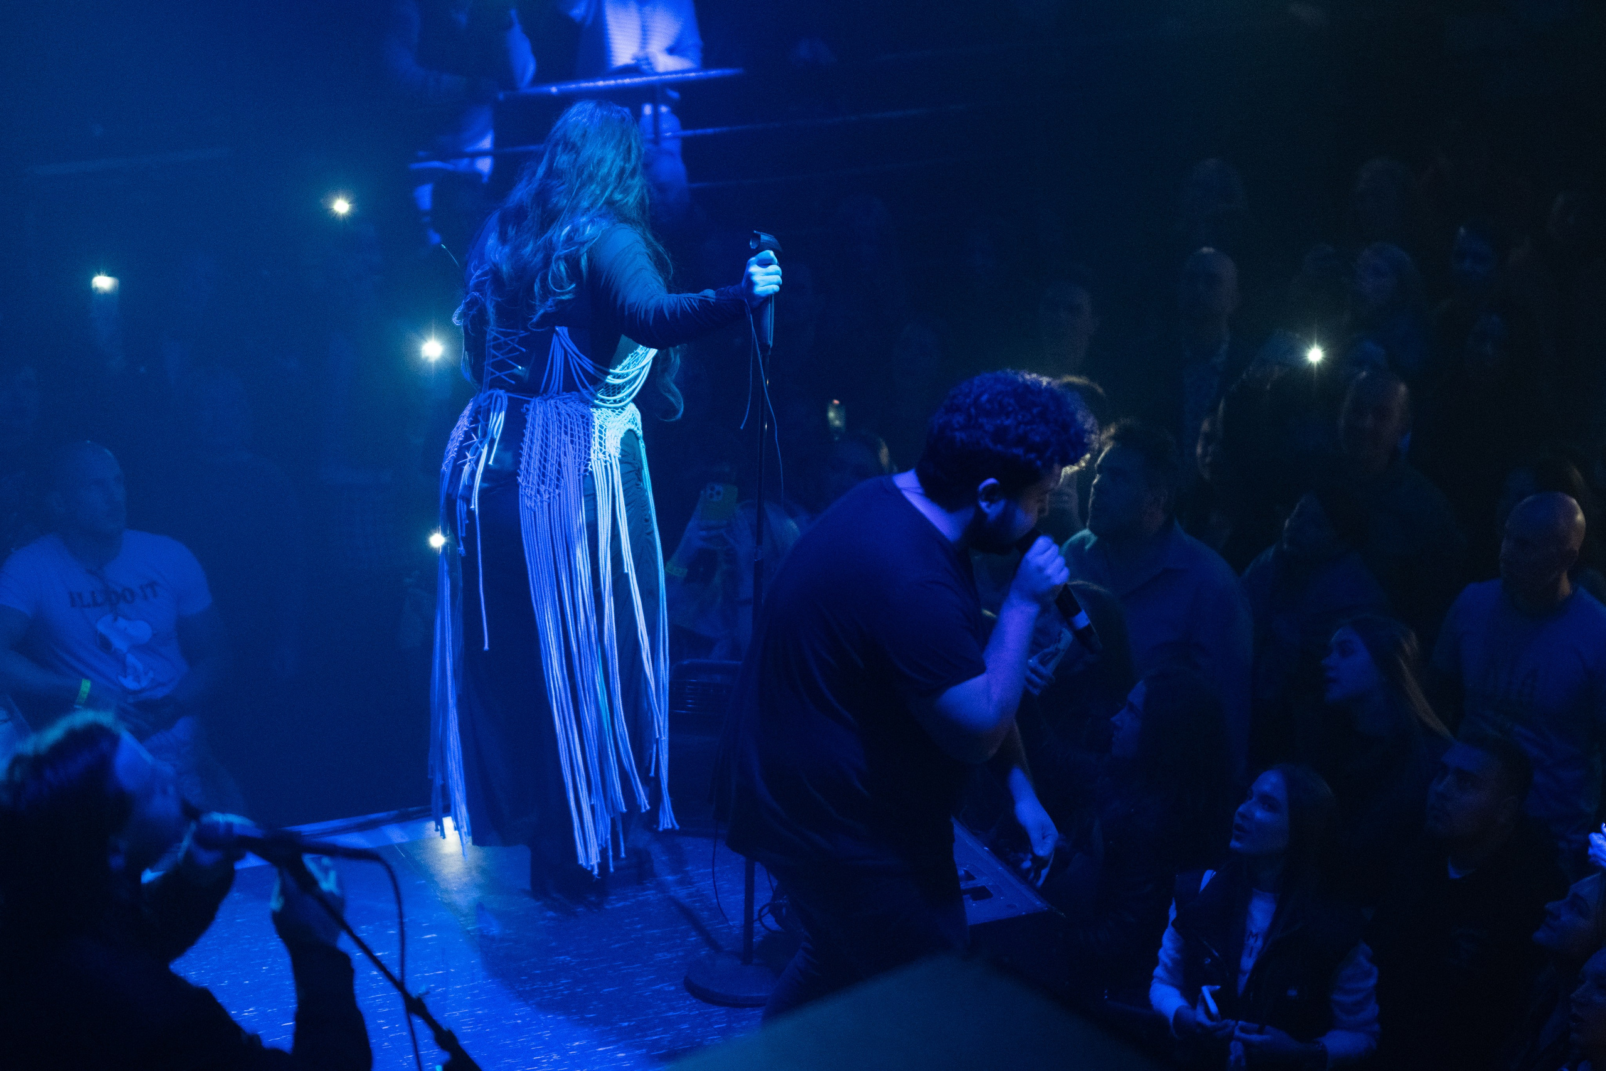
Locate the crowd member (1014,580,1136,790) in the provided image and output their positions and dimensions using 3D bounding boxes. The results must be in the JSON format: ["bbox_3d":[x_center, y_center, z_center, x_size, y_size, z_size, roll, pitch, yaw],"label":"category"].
[{"bbox_3d":[0.632,0.892,8.833,0.380,1.660,0.480,-4,19,-14],"label":"crowd member"}]

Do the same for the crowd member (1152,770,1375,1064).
[{"bbox_3d":[0.945,1.249,7.980,0.520,1.640,0.400,13,22,31],"label":"crowd member"}]

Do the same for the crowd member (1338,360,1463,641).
[{"bbox_3d":[1.466,0.412,9.851,0.520,1.770,0.340,14,22,33],"label":"crowd member"}]

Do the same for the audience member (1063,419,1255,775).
[{"bbox_3d":[0.848,0.576,9.356,0.360,1.800,0.540,-9,21,-28],"label":"audience member"}]

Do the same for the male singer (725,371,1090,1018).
[{"bbox_3d":[0.155,0.456,6.798,0.700,1.561,0.560,-5,20,-19],"label":"male singer"}]

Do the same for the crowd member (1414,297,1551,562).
[{"bbox_3d":[1.975,0.095,11.233,0.480,1.660,0.340,14,22,33],"label":"crowd member"}]

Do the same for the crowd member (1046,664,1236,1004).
[{"bbox_3d":[0.758,1.065,8.383,0.400,1.660,0.460,1,19,-2],"label":"crowd member"}]

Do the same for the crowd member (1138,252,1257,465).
[{"bbox_3d":[1.150,-0.011,11.351,0.520,1.770,0.340,10,20,24],"label":"crowd member"}]

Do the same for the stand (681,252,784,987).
[{"bbox_3d":[-0.101,0.173,7.544,0.255,1.614,0.255,1,18,0],"label":"stand"}]

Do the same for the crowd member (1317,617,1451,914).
[{"bbox_3d":[1.288,0.967,8.733,0.340,1.660,0.460,-7,20,-24],"label":"crowd member"}]

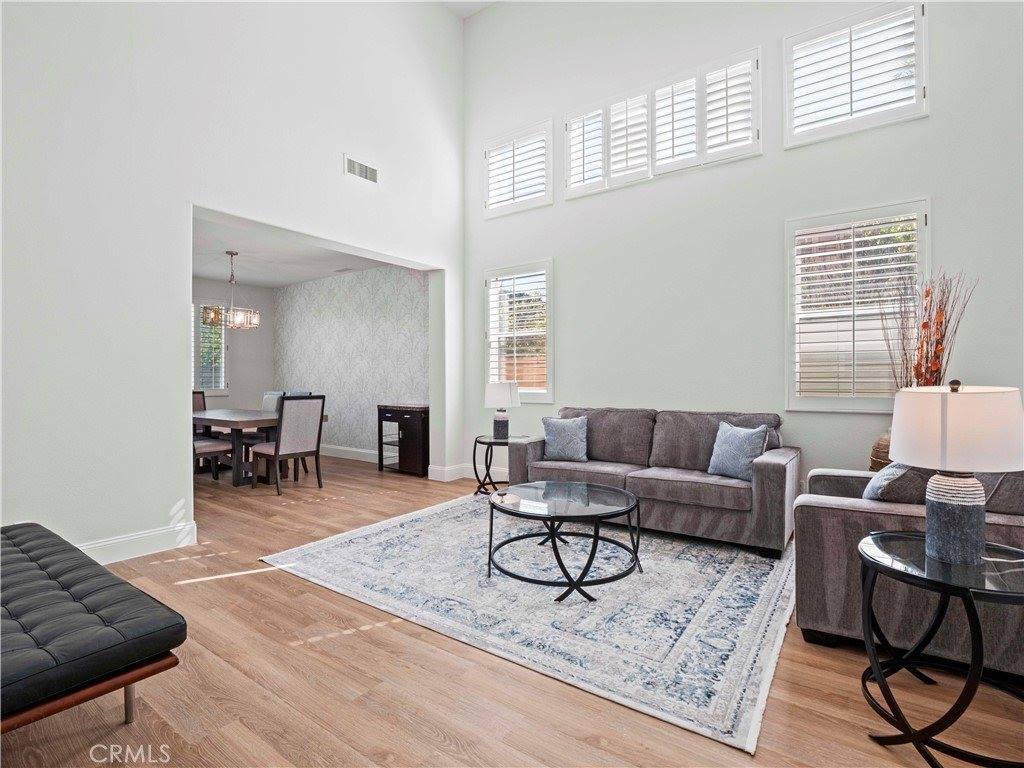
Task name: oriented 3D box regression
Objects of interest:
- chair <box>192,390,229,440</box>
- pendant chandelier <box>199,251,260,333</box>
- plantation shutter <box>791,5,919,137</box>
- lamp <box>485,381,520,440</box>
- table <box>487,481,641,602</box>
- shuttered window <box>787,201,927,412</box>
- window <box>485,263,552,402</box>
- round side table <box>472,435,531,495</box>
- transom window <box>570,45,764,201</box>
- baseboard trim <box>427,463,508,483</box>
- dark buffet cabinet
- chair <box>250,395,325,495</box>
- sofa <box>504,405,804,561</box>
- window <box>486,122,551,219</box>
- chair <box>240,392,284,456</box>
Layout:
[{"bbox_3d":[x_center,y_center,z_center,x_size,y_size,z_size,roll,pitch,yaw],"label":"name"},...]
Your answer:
[{"bbox_3d":[-4.676,0.647,6.979,0.653,1.032,0.508,0,1,34],"label":"chair"},{"bbox_3d":[-3.435,-1.140,5.813,0.684,0.948,0.684,0,1,35],"label":"pendant chandelier"},{"bbox_3d":[2.617,-2.387,3.655,0.807,0.744,0.080,0,1,34],"label":"plantation shutter"},{"bbox_3d":[-0.097,0.269,4.970,0.378,0.614,0.378,0,0,0],"label":"lamp"},{"bbox_3d":[0.332,0.954,3.042,0.939,0.460,0.939,0,0,0],"label":"table"},{"bbox_3d":[2.631,-0.553,3.664,0.892,1.557,0.080,0,1,34],"label":"shuttered window"},{"bbox_3d":[0.069,-0.565,5.396,0.929,1.569,0.080,0,1,34],"label":"window"},{"bbox_3d":[-0.085,0.872,4.953,0.581,0.593,0.581,0,1,34],"label":"round side table"},{"bbox_3d":[1.317,-2.357,4.444,1.832,0.906,0.090,0,1,35],"label":"transom window"},{"bbox_3d":[-0.510,1.064,5.560,0.984,0.178,0.324,0,1,35],"label":"baseboard trim"},{"bbox_3d":[-1.367,0.730,6.251,0.817,0.863,0.381,0,1,34],"label":"dark buffet cabinet"},{"bbox_3d":[-2.530,0.655,5.346,0.653,1.032,0.508,0,1,37],"label":"chair"},{"bbox_3d":[1.124,0.700,4.073,2.242,0.930,0.870,0,1,35],"label":"sofa"},{"bbox_3d":[0.061,-2.373,5.317,0.920,0.912,0.090,0,1,35],"label":"window"},{"bbox_3d":[-3.564,0.648,6.475,0.508,1.032,0.653,0,1,34],"label":"chair"}]

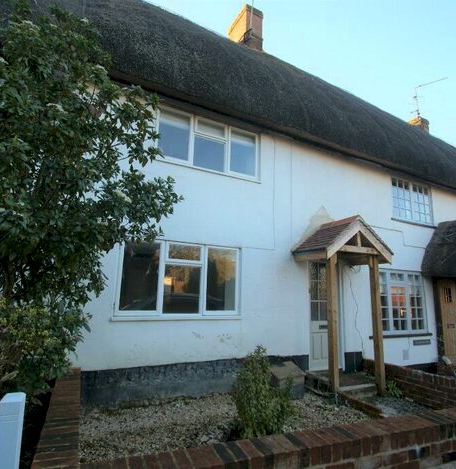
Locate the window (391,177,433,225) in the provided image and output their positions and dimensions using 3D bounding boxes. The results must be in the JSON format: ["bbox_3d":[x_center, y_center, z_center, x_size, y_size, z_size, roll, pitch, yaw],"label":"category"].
[{"bbox_3d":[4.259,-0.763,6.746,1.505,1.007,0.100,7,-12,-25],"label":"window"}]

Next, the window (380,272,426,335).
[{"bbox_3d":[3.549,1.391,6.010,1.659,1.292,0.100,7,-12,-25],"label":"window"}]

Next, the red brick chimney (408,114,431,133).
[{"bbox_3d":[7.697,-4.273,11.955,0.640,0.615,0.720,7,-12,-25],"label":"red brick chimney"}]

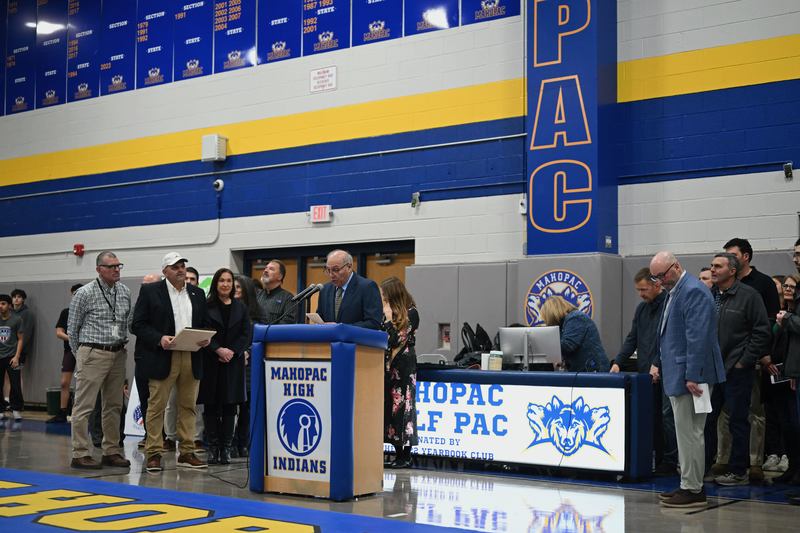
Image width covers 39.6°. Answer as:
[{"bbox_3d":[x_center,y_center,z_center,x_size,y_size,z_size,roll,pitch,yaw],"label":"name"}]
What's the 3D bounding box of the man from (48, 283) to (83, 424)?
[{"bbox_3d":[-4.327,1.141,14.601,0.550,1.790,0.380,-3,-4,43],"label":"man"}]

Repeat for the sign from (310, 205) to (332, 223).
[{"bbox_3d":[-0.937,-0.626,13.250,0.300,0.190,0.055,-2,-4,37],"label":"sign"}]

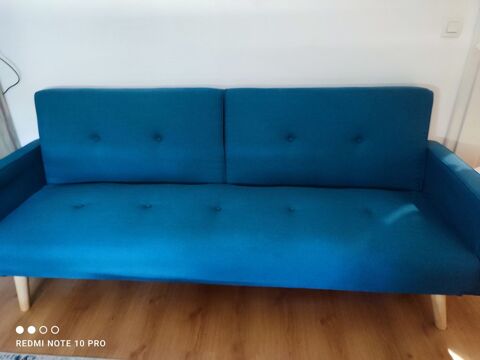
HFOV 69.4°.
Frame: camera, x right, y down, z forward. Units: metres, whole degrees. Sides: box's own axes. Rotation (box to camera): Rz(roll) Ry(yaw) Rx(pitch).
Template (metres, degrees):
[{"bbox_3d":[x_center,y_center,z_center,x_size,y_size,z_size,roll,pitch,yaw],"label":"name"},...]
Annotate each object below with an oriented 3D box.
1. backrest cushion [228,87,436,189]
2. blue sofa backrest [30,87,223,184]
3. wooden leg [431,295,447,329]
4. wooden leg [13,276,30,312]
[{"bbox_3d":[0.385,-0.187,1.611,0.887,0.469,0.128,1,13,4],"label":"backrest cushion"},{"bbox_3d":[-0.500,-0.201,1.678,0.887,0.469,0.128,1,13,4],"label":"blue sofa backrest"},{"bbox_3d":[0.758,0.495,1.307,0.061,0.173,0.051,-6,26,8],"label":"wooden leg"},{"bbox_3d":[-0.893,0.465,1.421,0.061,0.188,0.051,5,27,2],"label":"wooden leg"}]

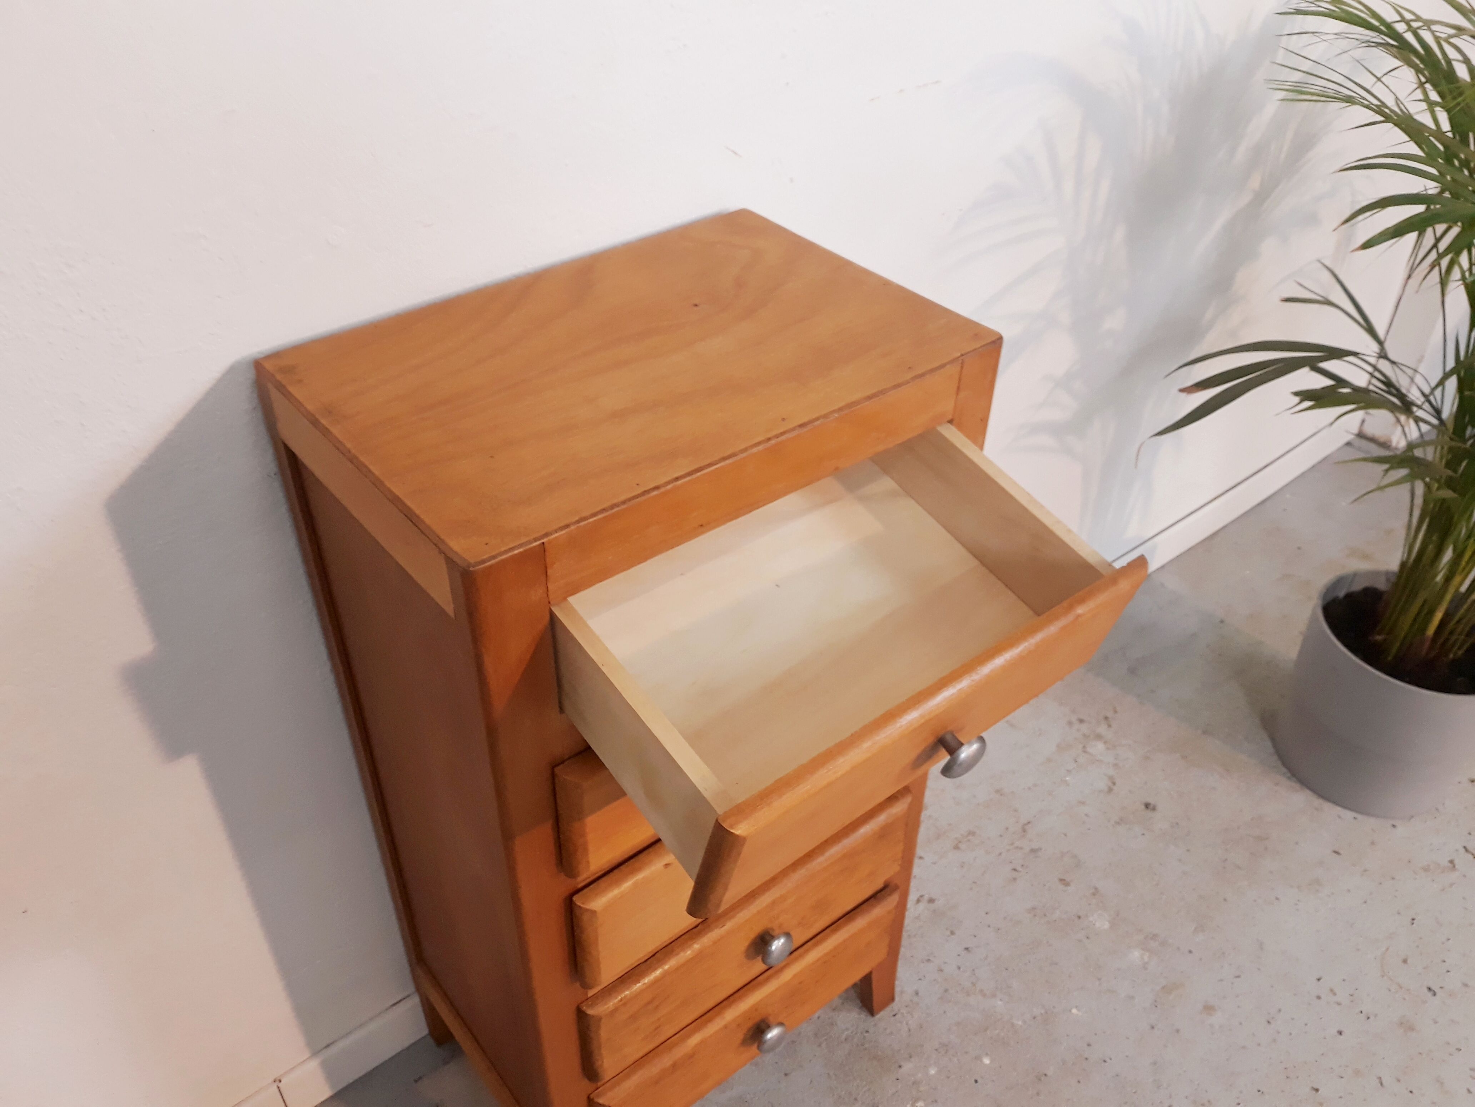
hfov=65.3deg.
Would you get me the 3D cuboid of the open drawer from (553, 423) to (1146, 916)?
[{"bbox_3d":[0.058,0.042,0.848,0.391,0.125,0.307,-25,58,-31],"label":"open drawer"}]

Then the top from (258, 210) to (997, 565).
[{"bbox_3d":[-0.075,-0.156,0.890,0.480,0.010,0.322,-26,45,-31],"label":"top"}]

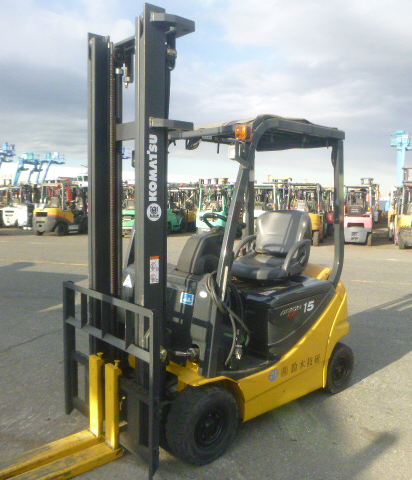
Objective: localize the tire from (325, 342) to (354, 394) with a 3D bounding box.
[{"bbox_3d":[1.028,1.042,3.764,0.408,0.408,0.145,-4,7,-42],"label":"tire"}]

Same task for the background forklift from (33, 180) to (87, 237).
[{"bbox_3d":[-5.655,-1.263,18.834,1.120,2.120,2.950,3,6,21],"label":"background forklift"}]

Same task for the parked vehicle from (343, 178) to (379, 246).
[{"bbox_3d":[5.558,-0.977,16.743,1.120,2.200,2.750,3,5,21],"label":"parked vehicle"}]

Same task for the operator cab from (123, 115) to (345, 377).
[{"bbox_3d":[0.208,-0.043,3.522,1.500,1.650,1.000,-4,7,-42],"label":"operator cab"}]

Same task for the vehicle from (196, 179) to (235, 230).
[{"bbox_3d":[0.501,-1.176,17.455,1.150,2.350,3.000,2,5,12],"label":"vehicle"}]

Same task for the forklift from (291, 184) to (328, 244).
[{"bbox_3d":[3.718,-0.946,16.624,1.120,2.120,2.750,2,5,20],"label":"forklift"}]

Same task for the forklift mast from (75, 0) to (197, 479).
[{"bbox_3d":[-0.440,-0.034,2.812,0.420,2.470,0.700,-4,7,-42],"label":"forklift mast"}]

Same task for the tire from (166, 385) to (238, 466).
[{"bbox_3d":[-0.025,1.098,2.780,0.444,0.444,0.165,-4,7,-42],"label":"tire"}]

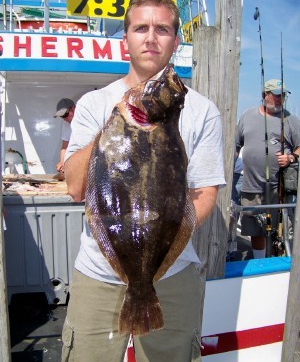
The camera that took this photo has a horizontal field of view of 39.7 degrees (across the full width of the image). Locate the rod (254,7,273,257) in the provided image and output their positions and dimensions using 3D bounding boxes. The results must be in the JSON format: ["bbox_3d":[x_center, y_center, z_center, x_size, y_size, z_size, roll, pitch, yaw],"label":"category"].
[{"bbox_3d":[0.811,-0.266,2.955,0.090,1.850,0.070,-10,10,-36],"label":"rod"}]

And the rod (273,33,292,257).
[{"bbox_3d":[0.947,-0.196,3.015,0.090,1.681,0.120,3,9,30],"label":"rod"}]

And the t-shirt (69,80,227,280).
[{"bbox_3d":[-0.015,-0.009,1.420,0.540,0.700,0.310,1,9,0],"label":"t-shirt"}]

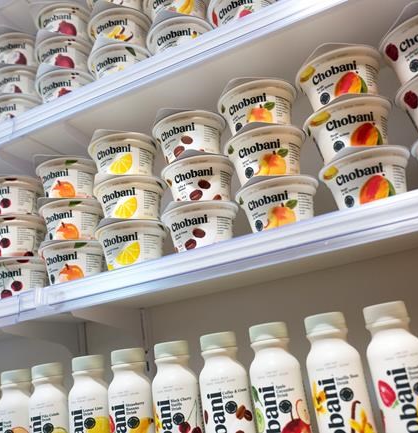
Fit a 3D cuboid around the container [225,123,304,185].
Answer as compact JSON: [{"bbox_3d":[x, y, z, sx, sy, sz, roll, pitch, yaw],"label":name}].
[{"bbox_3d":[0.070,-0.056,0.583,0.097,0.058,0.097,-15,-17,20],"label":"container"}]

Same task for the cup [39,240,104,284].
[{"bbox_3d":[-0.184,0.077,0.697,0.096,0.063,0.096,-13,-17,13],"label":"cup"}]

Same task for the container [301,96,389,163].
[{"bbox_3d":[0.154,-0.078,0.542,0.096,0.058,0.100,-13,-19,14],"label":"container"}]

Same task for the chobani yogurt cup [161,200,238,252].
[{"bbox_3d":[-0.006,0.025,0.614,0.097,0.058,0.097,-8,-16,-2],"label":"chobani yogurt cup"}]

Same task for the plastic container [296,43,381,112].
[{"bbox_3d":[0.152,-0.140,0.569,0.096,0.063,0.096,-17,-18,26],"label":"plastic container"}]

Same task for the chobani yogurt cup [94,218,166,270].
[{"bbox_3d":[-0.094,0.048,0.646,0.097,0.058,0.097,-8,-16,-2],"label":"chobani yogurt cup"}]

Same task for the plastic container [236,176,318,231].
[{"bbox_3d":[0.079,0.000,0.561,0.096,0.058,0.100,-7,-19,-2],"label":"plastic container"}]

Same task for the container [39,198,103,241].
[{"bbox_3d":[-0.191,0.020,0.707,0.097,0.058,0.097,-8,-16,-2],"label":"container"}]

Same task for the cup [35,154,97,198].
[{"bbox_3d":[-0.194,-0.037,0.718,0.097,0.058,0.097,-8,-16,-2],"label":"cup"}]

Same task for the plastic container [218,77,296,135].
[{"bbox_3d":[0.062,-0.111,0.599,0.097,0.058,0.097,-8,-16,-2],"label":"plastic container"}]

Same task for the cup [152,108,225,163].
[{"bbox_3d":[-0.021,-0.085,0.645,0.097,0.058,0.097,-8,-16,-2],"label":"cup"}]

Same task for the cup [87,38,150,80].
[{"bbox_3d":[-0.130,-0.214,0.762,0.096,0.063,0.096,-8,-16,-2],"label":"cup"}]

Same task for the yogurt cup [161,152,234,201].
[{"bbox_3d":[-0.009,-0.030,0.633,0.097,0.058,0.097,-12,-16,11],"label":"yogurt cup"}]

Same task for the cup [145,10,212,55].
[{"bbox_3d":[-0.035,-0.216,0.684,0.096,0.058,0.100,-7,-19,-2],"label":"cup"}]

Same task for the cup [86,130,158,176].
[{"bbox_3d":[-0.109,-0.063,0.674,0.097,0.058,0.097,-13,-16,15],"label":"cup"}]

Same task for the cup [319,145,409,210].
[{"bbox_3d":[0.171,-0.026,0.535,0.096,0.063,0.096,-17,-18,27],"label":"cup"}]

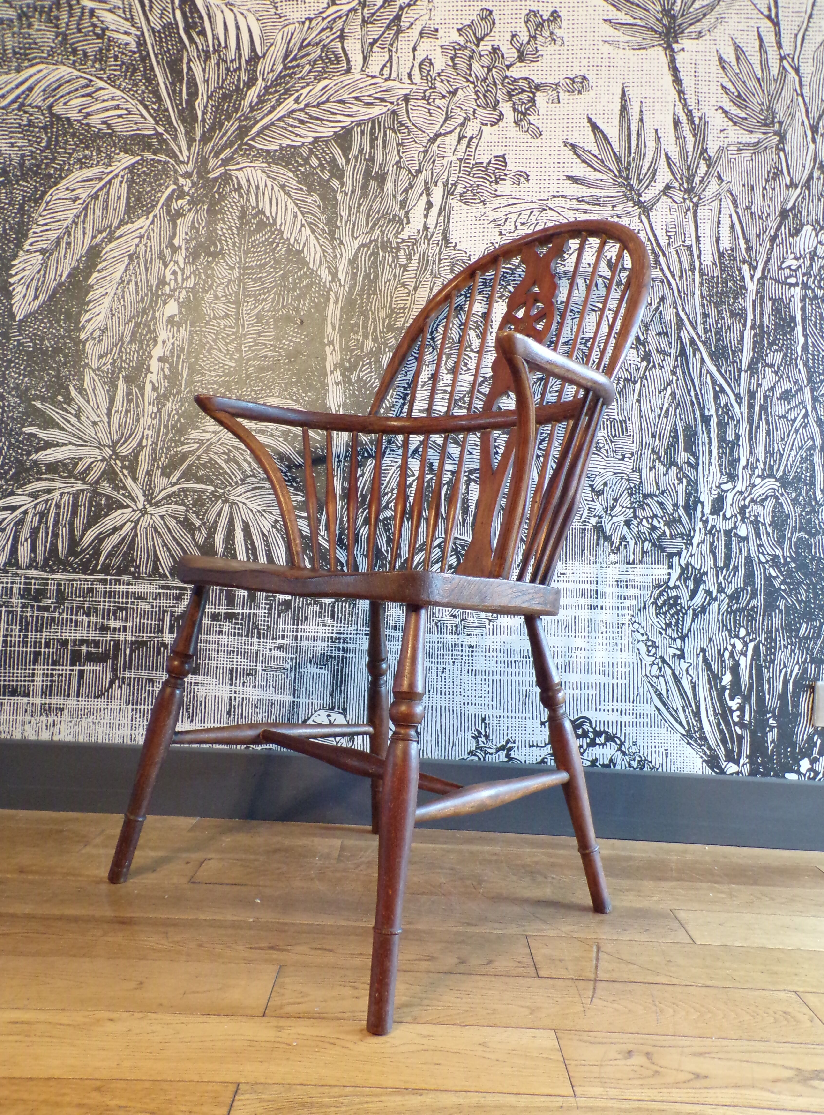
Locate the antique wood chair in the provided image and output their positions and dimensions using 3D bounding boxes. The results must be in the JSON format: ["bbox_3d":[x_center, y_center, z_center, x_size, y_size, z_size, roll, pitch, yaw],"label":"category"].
[{"bbox_3d":[0.001,-0.044,1.318,0.630,1.053,0.598,2,-1,45],"label":"antique wood chair"}]

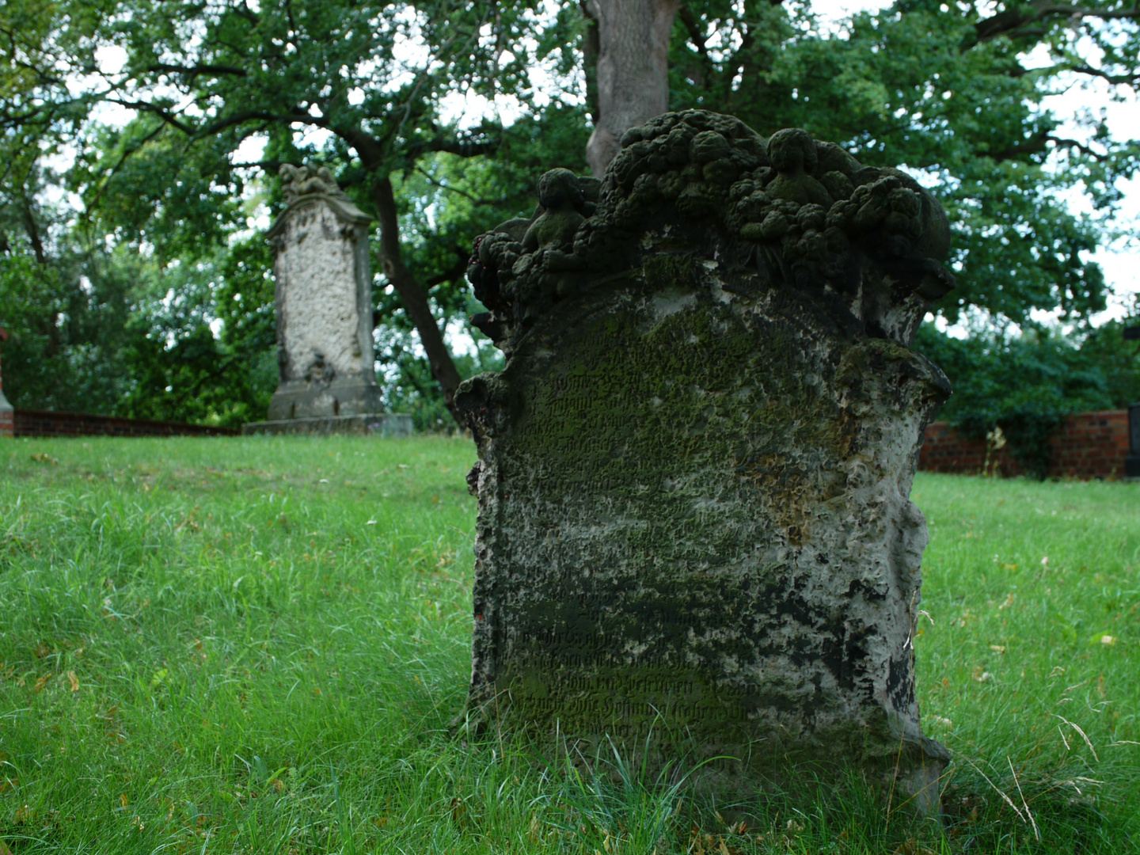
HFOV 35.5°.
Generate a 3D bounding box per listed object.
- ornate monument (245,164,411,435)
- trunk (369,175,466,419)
[{"bbox_3d":[-1.912,-0.968,13.700,1.186,2.128,0.578,-3,-1,31],"label":"ornate monument"},{"bbox_3d":[-1.751,-1.446,21.000,1.120,3.040,0.420,-1,-1,0],"label":"trunk"}]

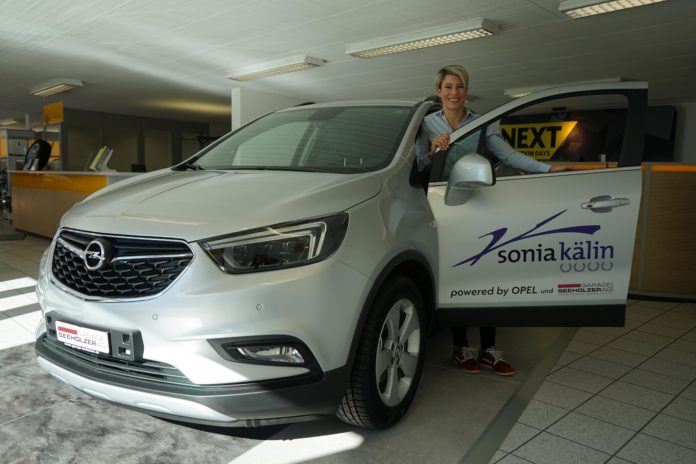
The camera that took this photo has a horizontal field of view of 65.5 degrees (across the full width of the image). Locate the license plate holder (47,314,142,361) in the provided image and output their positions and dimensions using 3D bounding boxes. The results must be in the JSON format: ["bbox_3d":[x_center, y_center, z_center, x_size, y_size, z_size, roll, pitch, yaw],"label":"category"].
[{"bbox_3d":[-0.953,0.380,2.019,0.510,0.110,0.060,4,6,30],"label":"license plate holder"}]

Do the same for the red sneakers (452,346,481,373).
[{"bbox_3d":[0.699,0.743,3.205,0.098,0.105,0.265,-1,6,-18],"label":"red sneakers"}]

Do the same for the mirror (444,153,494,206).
[{"bbox_3d":[0.576,-0.252,2.575,0.190,0.235,0.230,1,6,-3],"label":"mirror"}]

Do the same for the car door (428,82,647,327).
[{"bbox_3d":[0.941,-0.132,2.788,1.080,1.245,0.200,1,6,-3],"label":"car door"}]

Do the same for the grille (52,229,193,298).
[{"bbox_3d":[-0.919,0.134,2.048,0.820,0.265,0.130,4,6,30],"label":"grille"}]

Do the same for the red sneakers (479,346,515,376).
[{"bbox_3d":[0.864,0.750,3.160,0.098,0.105,0.265,-2,7,-33],"label":"red sneakers"}]

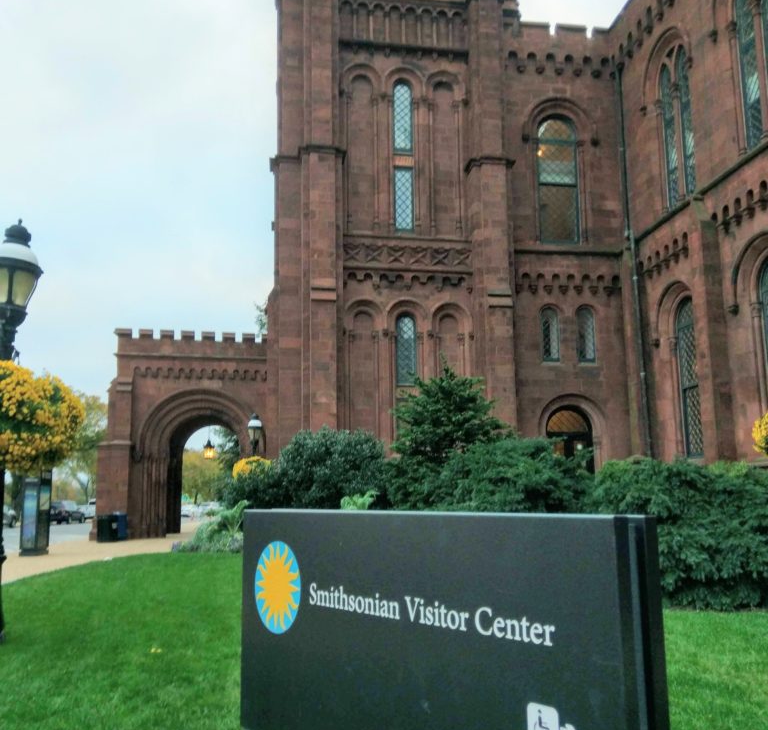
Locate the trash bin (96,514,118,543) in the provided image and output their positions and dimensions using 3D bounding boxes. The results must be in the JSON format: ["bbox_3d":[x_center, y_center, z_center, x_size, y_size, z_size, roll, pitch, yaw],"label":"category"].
[{"bbox_3d":[-10.522,6.229,29.300,0.720,1.040,0.720,1,-10,-8],"label":"trash bin"}]

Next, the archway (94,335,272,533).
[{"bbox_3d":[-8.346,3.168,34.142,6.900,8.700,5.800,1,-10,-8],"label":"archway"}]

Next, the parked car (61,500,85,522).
[{"bbox_3d":[-24.165,11.338,59.000,1.900,1.750,4.800,1,-10,-8],"label":"parked car"}]

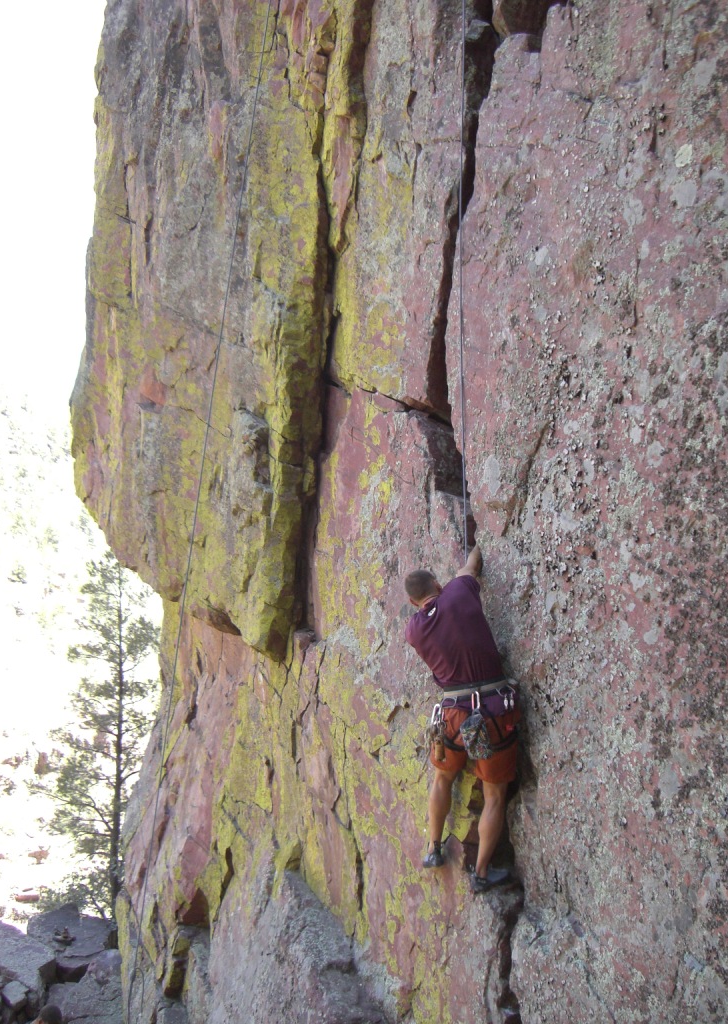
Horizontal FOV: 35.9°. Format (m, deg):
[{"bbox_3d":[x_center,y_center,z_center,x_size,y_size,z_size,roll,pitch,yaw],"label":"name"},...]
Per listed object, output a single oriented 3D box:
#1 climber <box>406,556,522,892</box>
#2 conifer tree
[{"bbox_3d":[0.491,1.024,5.600,0.550,1.700,0.580,0,-4,8],"label":"climber"},{"bbox_3d":[-3.819,3.229,17.000,2.100,6.000,2.100,0,-4,0],"label":"conifer tree"}]

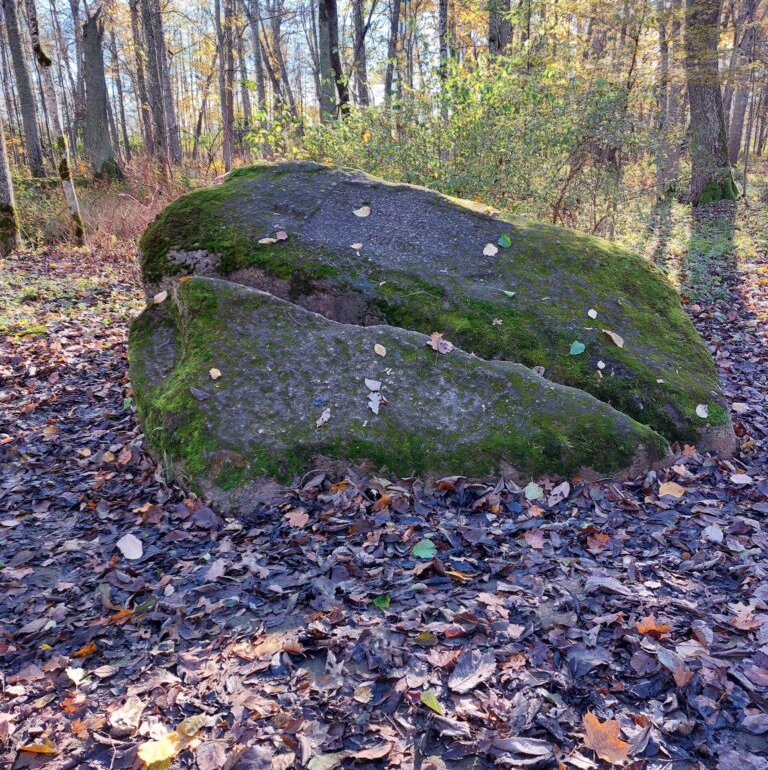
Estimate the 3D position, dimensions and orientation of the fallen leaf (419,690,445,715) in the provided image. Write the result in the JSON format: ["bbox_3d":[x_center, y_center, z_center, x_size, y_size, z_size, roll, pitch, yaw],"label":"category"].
[{"bbox_3d":[0.131,0.878,1.964,0.048,0.020,0.088,-5,20,-13],"label":"fallen leaf"}]

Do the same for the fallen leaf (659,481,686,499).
[{"bbox_3d":[1.256,0.459,3.092,0.118,0.030,0.110,-1,20,0],"label":"fallen leaf"}]

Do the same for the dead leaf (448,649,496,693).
[{"bbox_3d":[0.241,0.779,1.930,0.105,0.040,0.160,17,26,39],"label":"dead leaf"}]

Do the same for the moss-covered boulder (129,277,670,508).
[{"bbox_3d":[0.070,-0.040,3.077,2.300,0.800,0.920,0,20,0],"label":"moss-covered boulder"}]

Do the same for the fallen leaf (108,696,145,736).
[{"bbox_3d":[-0.648,0.832,1.787,0.085,0.040,0.105,7,21,19],"label":"fallen leaf"}]

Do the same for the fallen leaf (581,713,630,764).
[{"bbox_3d":[0.537,0.856,1.720,0.110,0.035,0.130,-5,21,-14],"label":"fallen leaf"}]

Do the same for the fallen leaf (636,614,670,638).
[{"bbox_3d":[0.856,0.764,2.255,0.108,0.028,0.088,-1,20,0],"label":"fallen leaf"}]

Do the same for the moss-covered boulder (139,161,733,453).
[{"bbox_3d":[0.190,-0.533,3.748,2.850,1.260,1.500,0,20,0],"label":"moss-covered boulder"}]

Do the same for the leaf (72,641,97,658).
[{"bbox_3d":[-0.918,0.811,2.177,0.070,0.020,0.048,-17,26,-39],"label":"leaf"}]

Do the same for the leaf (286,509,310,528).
[{"bbox_3d":[-0.353,0.546,2.902,0.102,0.022,0.110,-1,20,0],"label":"leaf"}]

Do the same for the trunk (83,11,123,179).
[{"bbox_3d":[-6.987,-7.186,17.623,0.900,3.700,0.900,-6,21,-20],"label":"trunk"}]

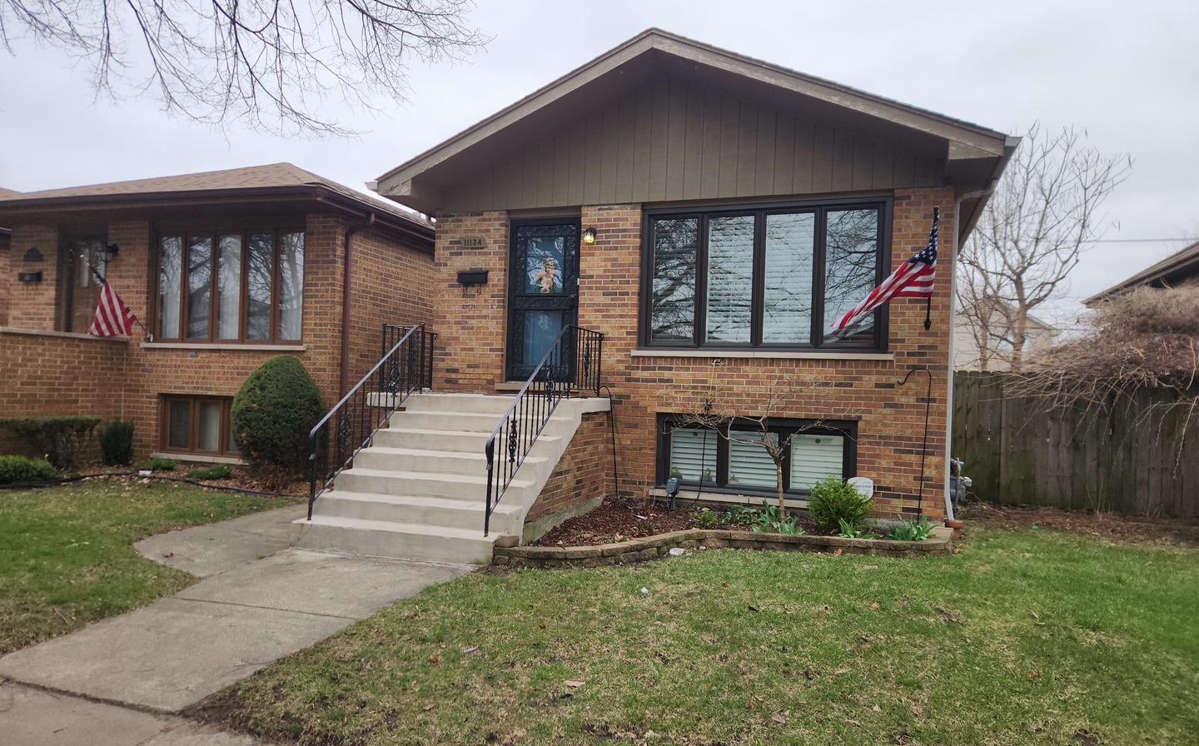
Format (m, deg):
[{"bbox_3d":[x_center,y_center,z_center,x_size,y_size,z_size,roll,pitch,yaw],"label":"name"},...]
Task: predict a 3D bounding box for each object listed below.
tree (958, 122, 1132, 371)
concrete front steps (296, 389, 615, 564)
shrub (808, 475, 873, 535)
[{"bbox_3d":[13.173,-2.527,23.985,5.500,10.031,5.500,1,-2,19],"label":"tree"},{"bbox_3d":[-1.515,0.942,8.439,2.420,1.410,2.900,1,-2,19],"label":"concrete front steps"},{"bbox_3d":[2.297,1.246,7.614,0.608,0.546,0.620,1,-2,19],"label":"shrub"}]

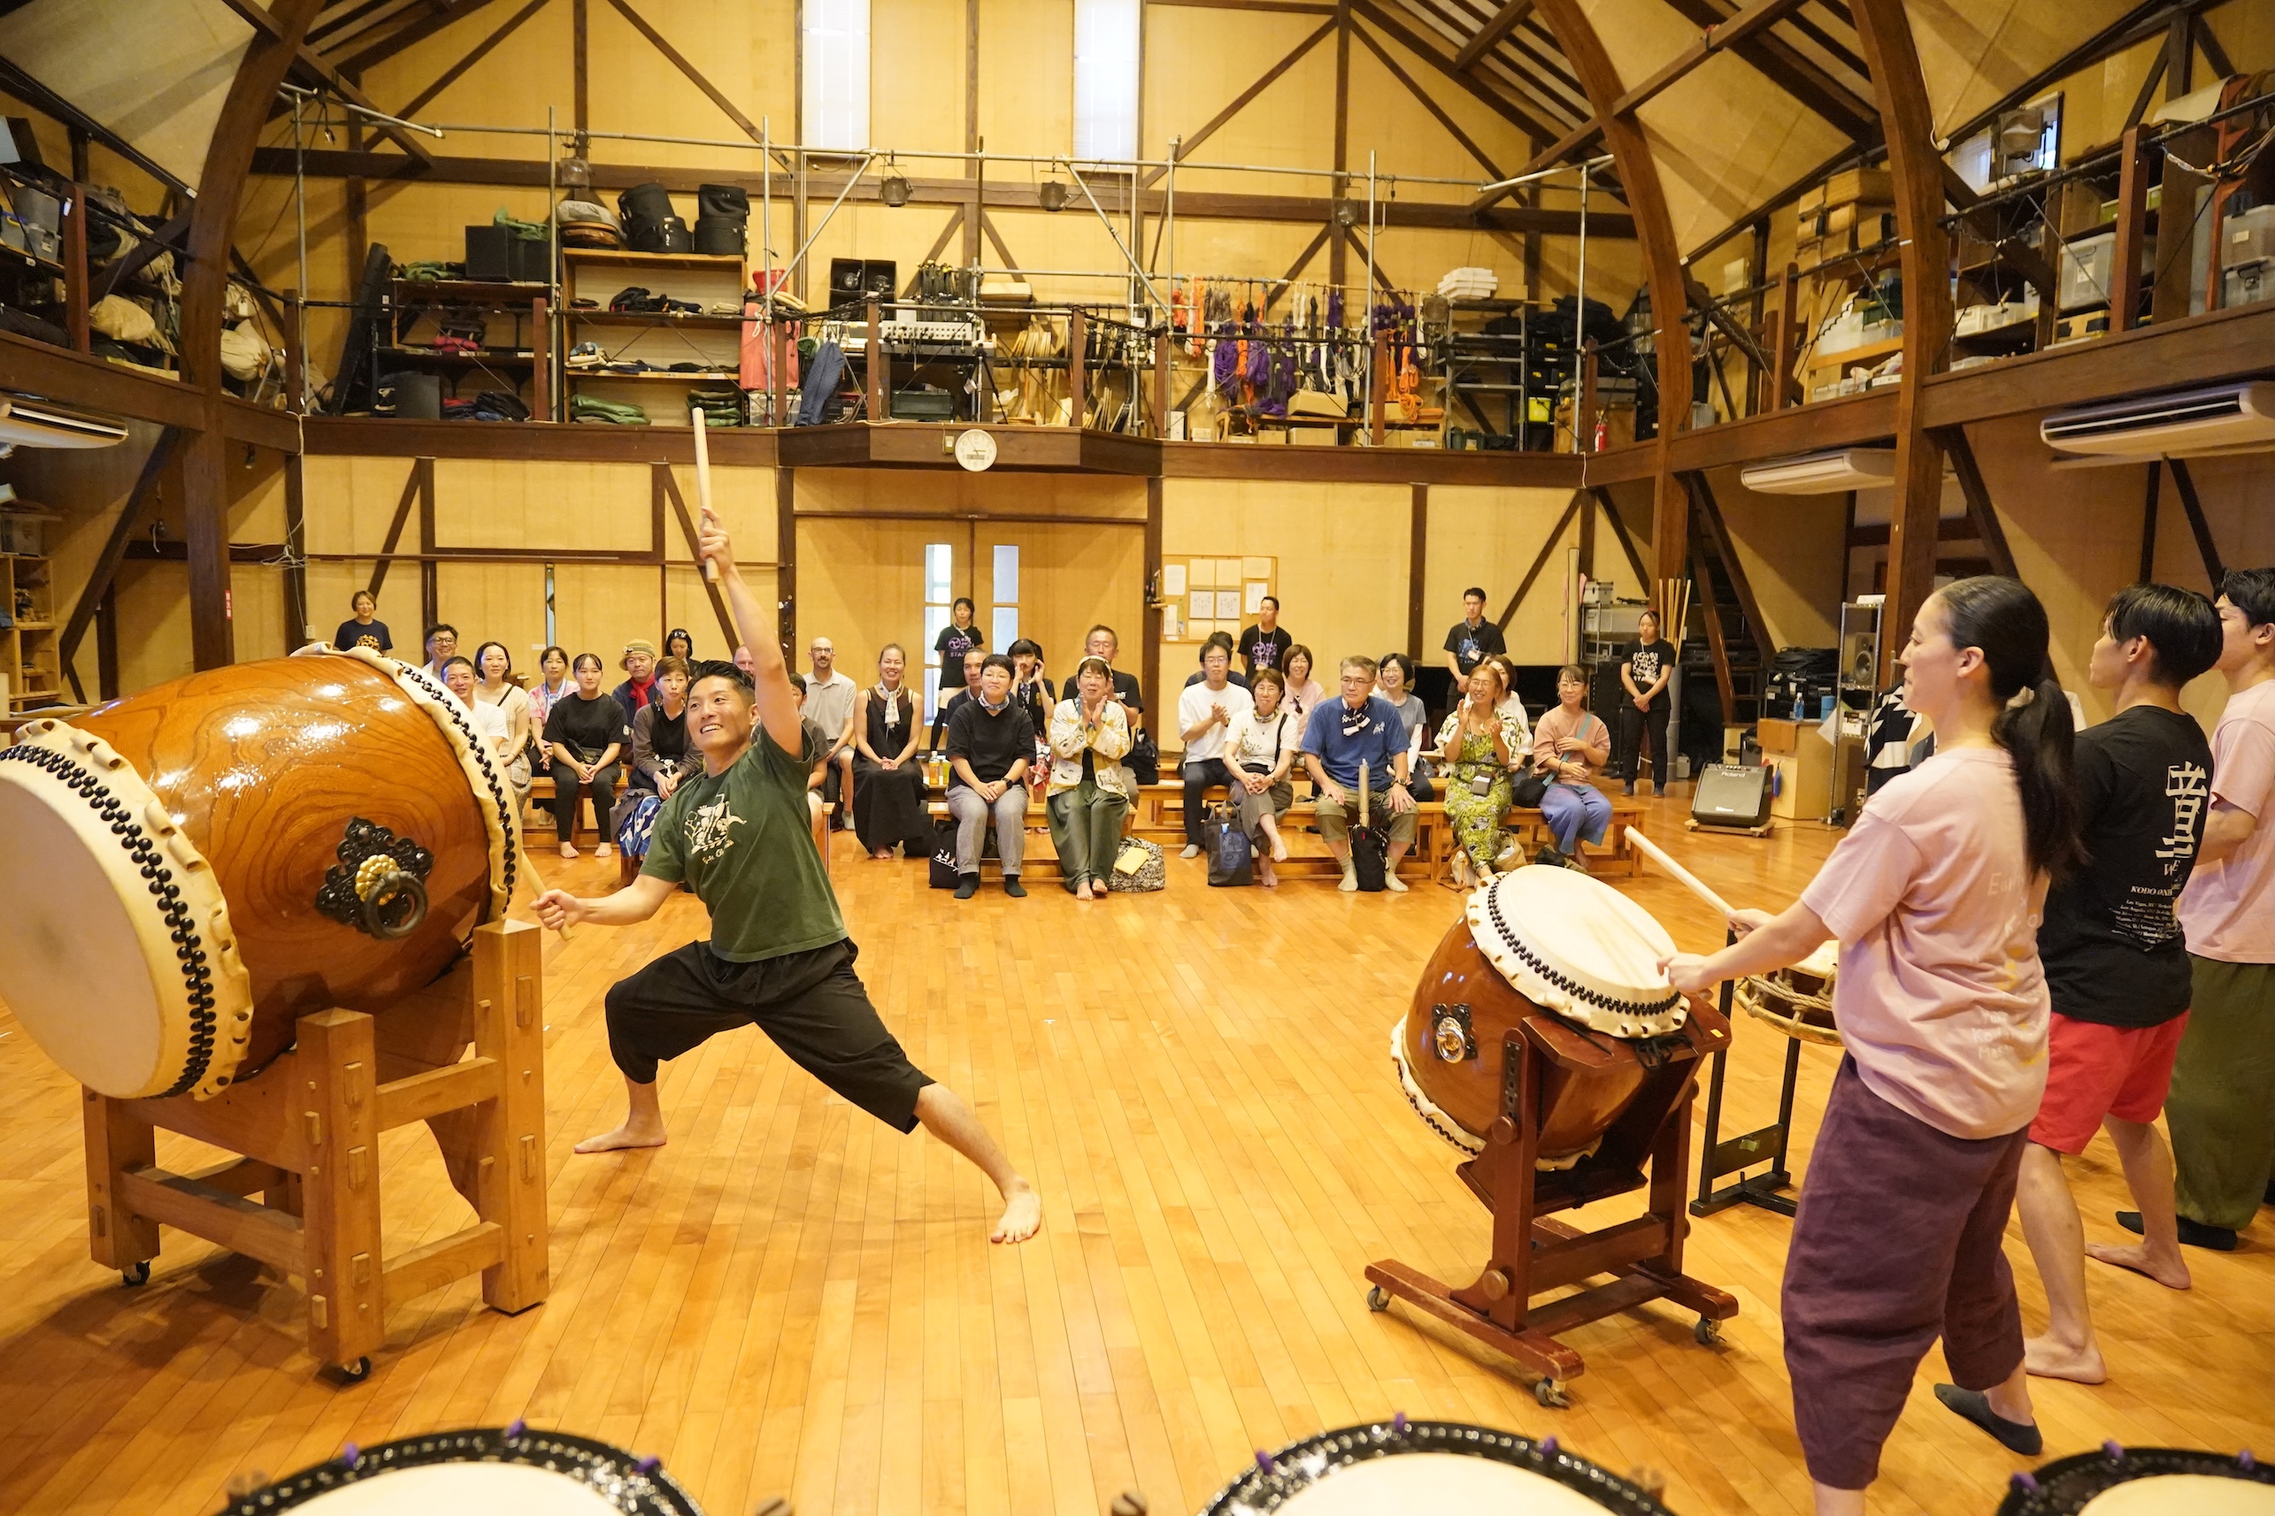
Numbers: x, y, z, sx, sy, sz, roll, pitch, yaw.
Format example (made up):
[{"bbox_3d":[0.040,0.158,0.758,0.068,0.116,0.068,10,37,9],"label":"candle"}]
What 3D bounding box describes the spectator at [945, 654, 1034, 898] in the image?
[{"bbox_3d":[-0.801,0.074,8.512,0.500,1.270,0.800,0,6,-6],"label":"spectator"}]

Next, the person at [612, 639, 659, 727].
[{"bbox_3d":[-3.448,-0.165,10.442,0.500,1.270,0.700,-1,6,-14],"label":"person"}]

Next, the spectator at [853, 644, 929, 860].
[{"bbox_3d":[-1.540,-0.059,9.489,0.470,1.275,0.700,1,6,-3],"label":"spectator"}]

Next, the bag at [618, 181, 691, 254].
[{"bbox_3d":[-4.863,-5.438,15.316,0.670,0.719,0.560,0,6,-8],"label":"bag"}]

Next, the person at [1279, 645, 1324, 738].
[{"bbox_3d":[1.182,-0.146,11.001,0.500,1.338,0.750,0,6,-5],"label":"person"}]

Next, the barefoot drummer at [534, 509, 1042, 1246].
[{"bbox_3d":[-0.954,0.261,4.018,1.400,1.800,0.680,3,6,17],"label":"barefoot drummer"}]

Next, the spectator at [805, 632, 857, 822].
[{"bbox_3d":[-2.187,-0.183,10.720,0.480,1.290,0.780,0,6,-8],"label":"spectator"}]

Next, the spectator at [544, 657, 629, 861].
[{"bbox_3d":[-3.370,-0.035,9.292,0.470,1.194,0.700,-1,6,-16],"label":"spectator"}]

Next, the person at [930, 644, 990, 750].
[{"bbox_3d":[-1.049,-0.043,9.626,0.480,1.270,0.750,0,6,-6],"label":"person"}]

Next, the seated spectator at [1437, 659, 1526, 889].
[{"bbox_3d":[2.058,0.091,9.075,0.520,1.278,0.800,1,6,0],"label":"seated spectator"}]

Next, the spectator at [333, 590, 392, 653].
[{"bbox_3d":[-6.491,-0.612,12.814,0.470,1.580,0.300,-2,6,-27],"label":"spectator"}]

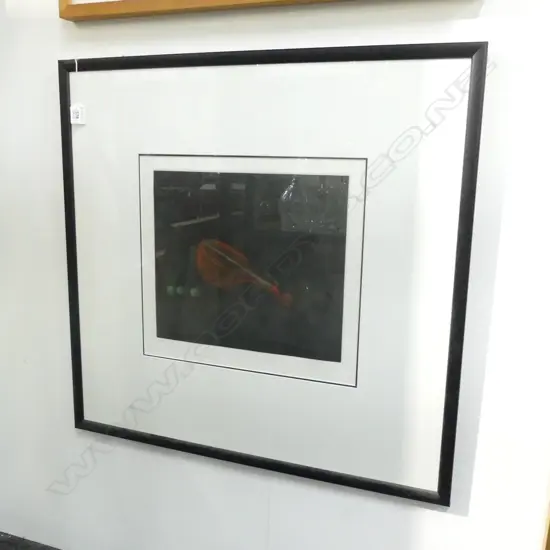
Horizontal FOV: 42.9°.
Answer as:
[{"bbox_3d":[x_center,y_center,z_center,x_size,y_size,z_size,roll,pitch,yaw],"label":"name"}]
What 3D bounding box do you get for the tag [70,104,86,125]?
[{"bbox_3d":[-0.358,-0.292,1.272,0.032,0.037,0.003,5,13,22],"label":"tag"}]

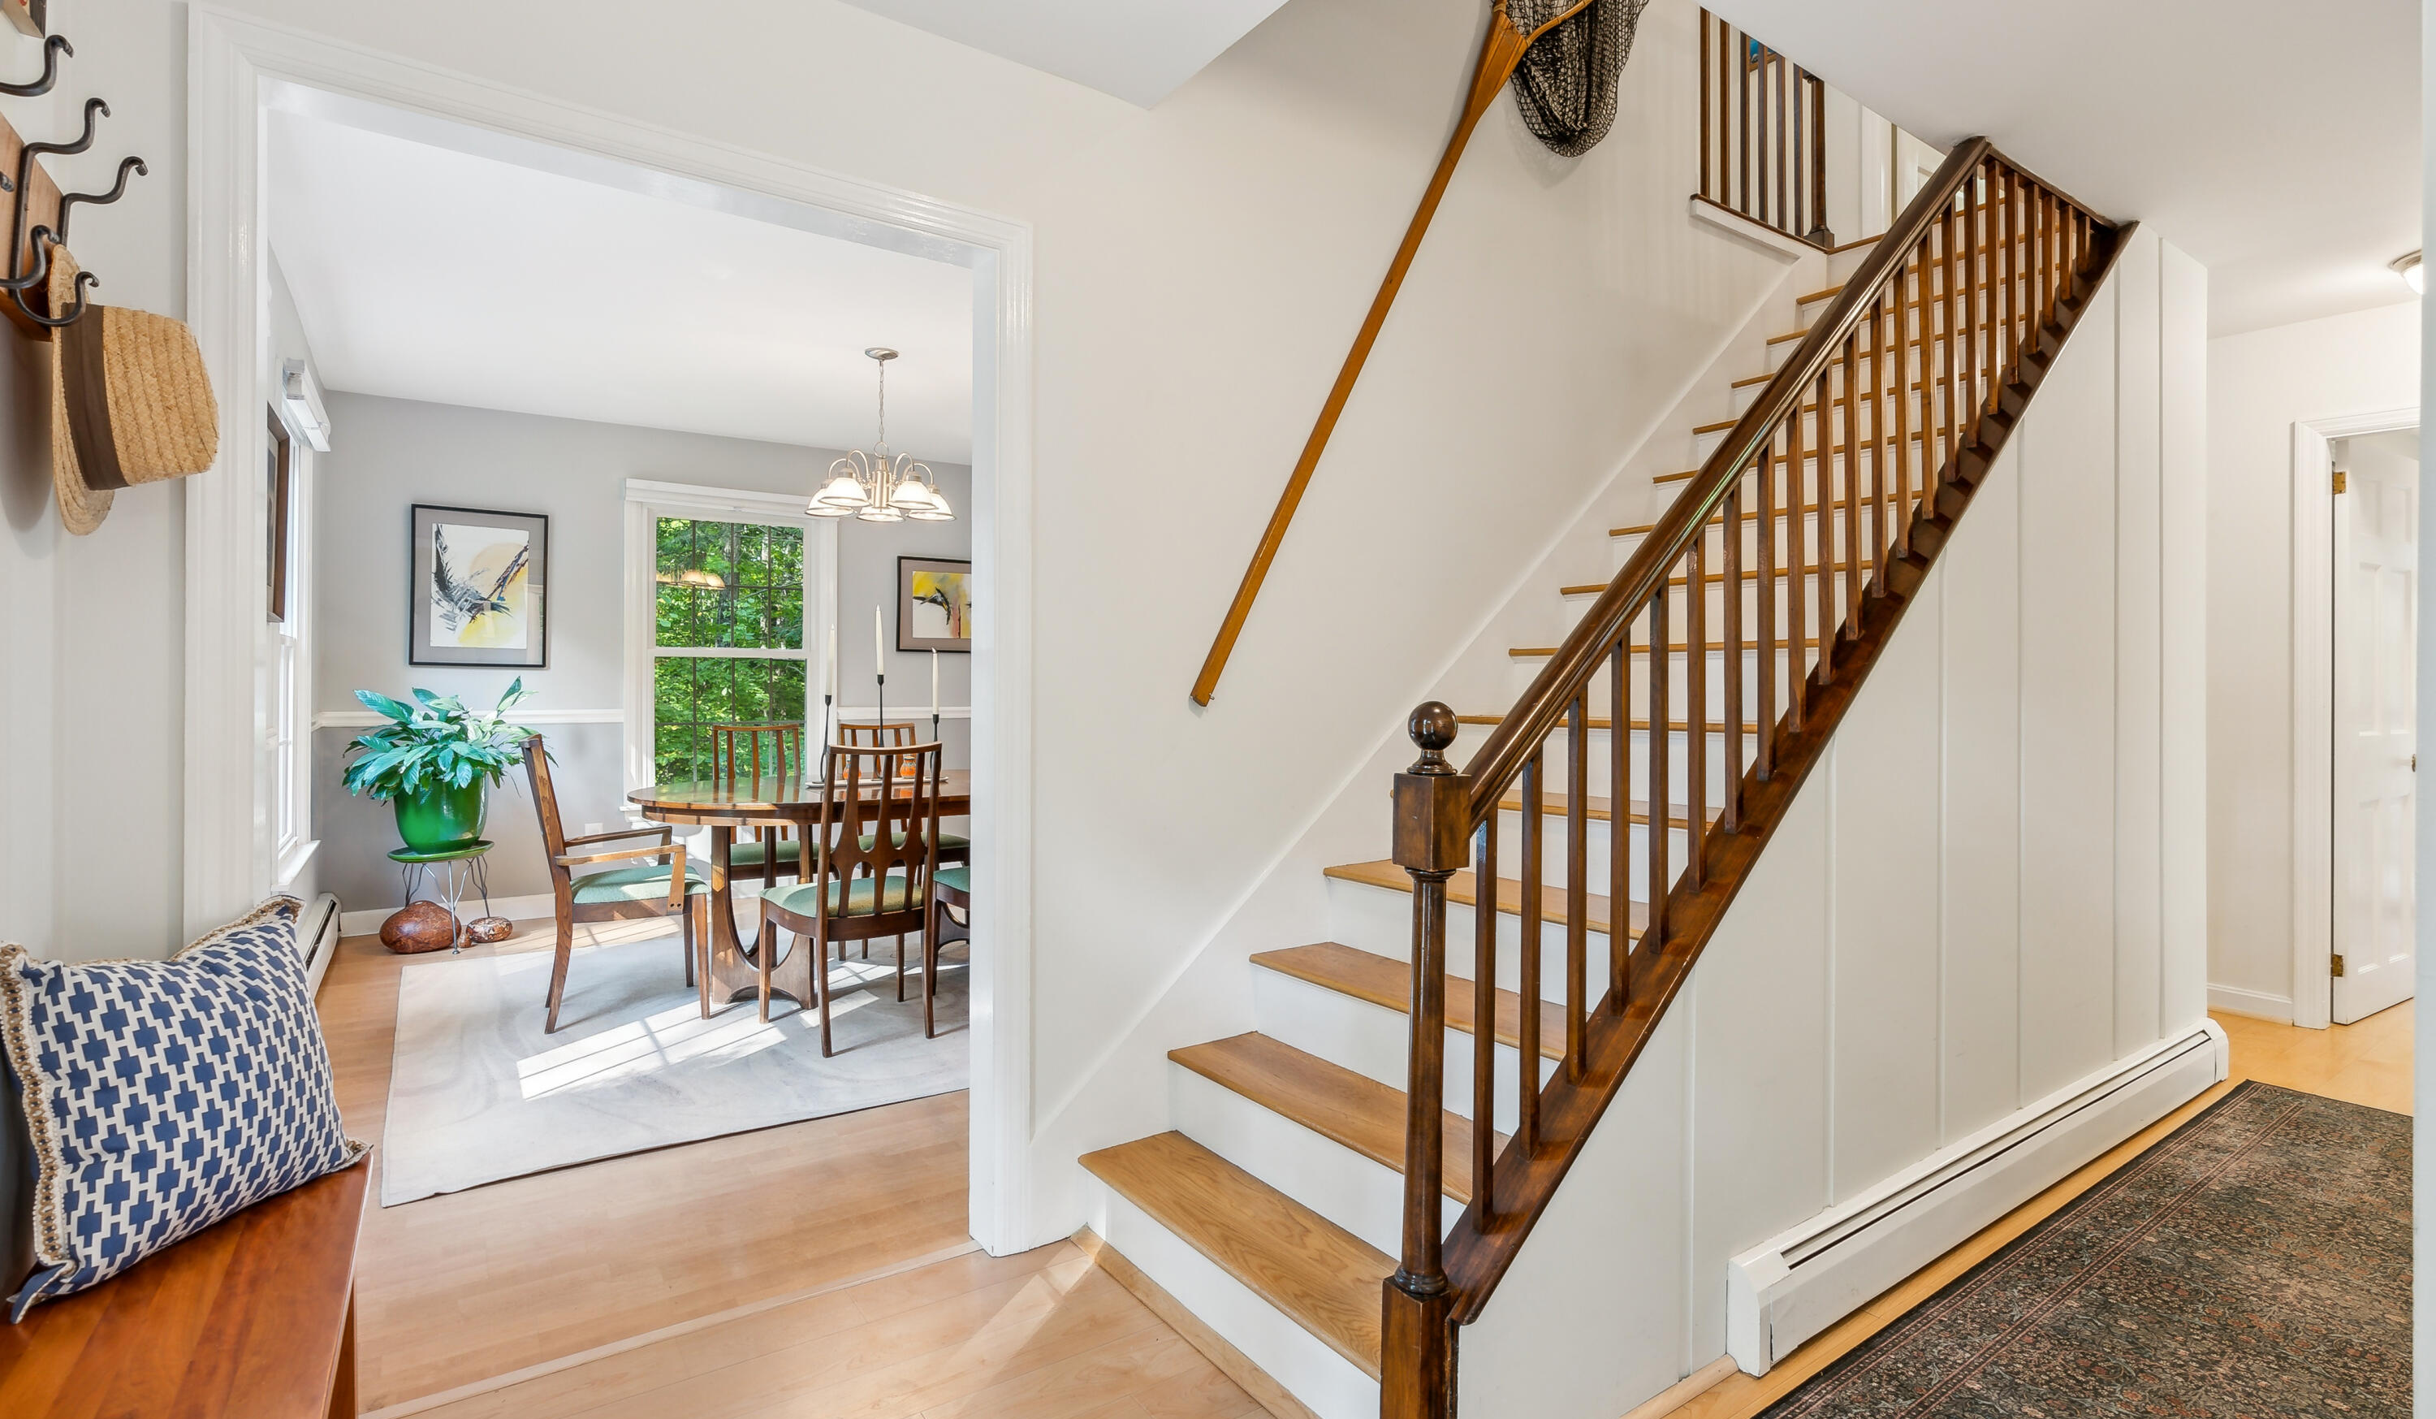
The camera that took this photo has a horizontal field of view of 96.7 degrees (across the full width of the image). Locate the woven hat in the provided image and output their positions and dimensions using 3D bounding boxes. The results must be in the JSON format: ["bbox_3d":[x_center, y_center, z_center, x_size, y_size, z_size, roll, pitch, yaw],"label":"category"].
[{"bbox_3d":[-1.075,-0.318,1.091,0.100,0.282,0.244,0,0,-35],"label":"woven hat"}]

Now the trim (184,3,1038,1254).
[{"bbox_3d":[-0.928,0.054,1.898,1.255,2.062,0.141,0,0,-35],"label":"trim"}]

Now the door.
[{"bbox_3d":[4.166,0.083,3.888,0.759,1.988,0.037,0,0,-30],"label":"door"}]

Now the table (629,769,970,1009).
[{"bbox_3d":[-1.365,0.697,4.381,1.812,0.777,1.302,0,0,-35],"label":"table"}]

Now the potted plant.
[{"bbox_3d":[-3.560,0.256,4.937,0.716,0.787,0.716,0,0,-35],"label":"potted plant"}]

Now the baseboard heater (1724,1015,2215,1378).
[{"bbox_3d":[1.922,0.999,2.510,2.539,0.171,0.072,0,0,-35],"label":"baseboard heater"}]

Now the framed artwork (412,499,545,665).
[{"bbox_3d":[-3.710,-0.613,5.452,0.577,0.799,0.027,0,0,-35],"label":"framed artwork"}]

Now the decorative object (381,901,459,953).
[{"bbox_3d":[-3.594,0.978,4.883,0.298,0.233,0.260,0,0,-35],"label":"decorative object"}]

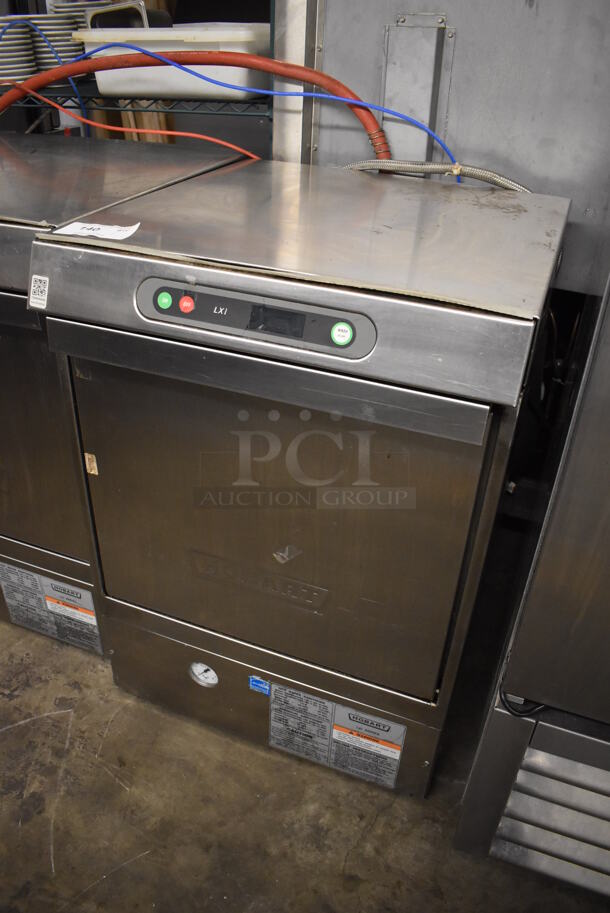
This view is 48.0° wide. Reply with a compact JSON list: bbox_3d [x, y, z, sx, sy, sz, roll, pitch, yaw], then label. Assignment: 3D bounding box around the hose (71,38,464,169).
[{"bbox_3d":[-0.100,-0.692,1.348,0.830,0.190,0.100,14,34,17],"label":"hose"}]

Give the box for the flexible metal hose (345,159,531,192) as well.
[{"bbox_3d":[0.245,-0.534,1.288,0.360,0.045,0.045,15,34,19],"label":"flexible metal hose"}]

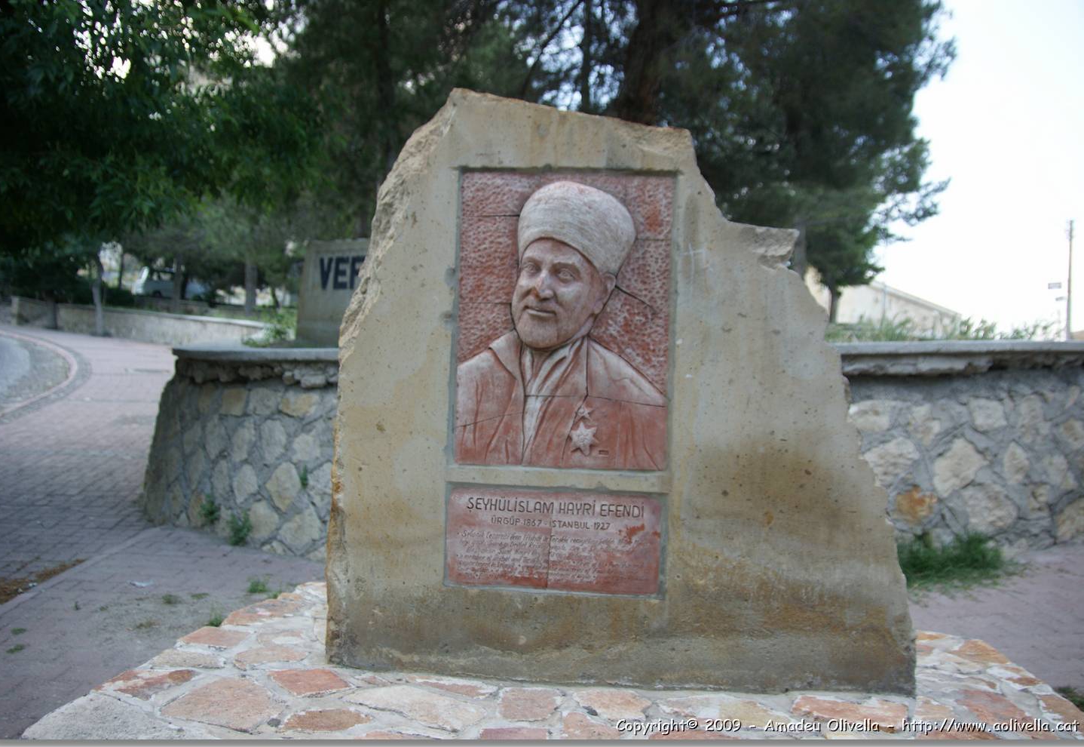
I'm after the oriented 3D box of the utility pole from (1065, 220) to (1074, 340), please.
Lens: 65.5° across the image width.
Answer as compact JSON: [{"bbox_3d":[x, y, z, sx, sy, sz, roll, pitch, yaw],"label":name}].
[{"bbox_3d":[23.736,-2.628,38.016,0.250,8.500,0.250,2,0,0],"label":"utility pole"}]

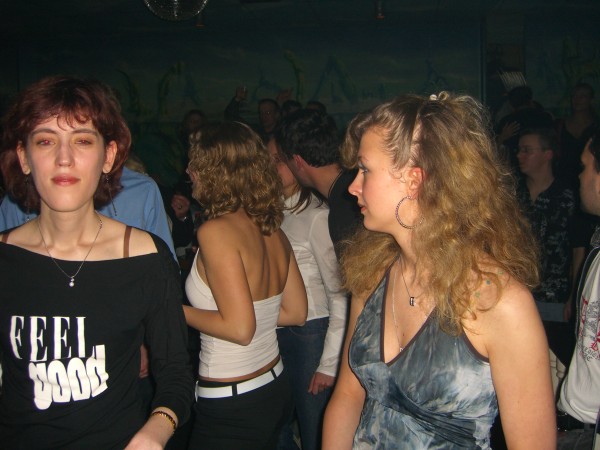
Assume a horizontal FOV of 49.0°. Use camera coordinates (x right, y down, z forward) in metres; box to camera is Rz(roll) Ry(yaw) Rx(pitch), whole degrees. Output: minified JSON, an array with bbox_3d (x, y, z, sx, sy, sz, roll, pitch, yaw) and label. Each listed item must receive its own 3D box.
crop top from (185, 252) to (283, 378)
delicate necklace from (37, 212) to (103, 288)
[{"bbox_3d":[-0.188,0.226,1.860,0.230,0.365,0.290,1,4,34],"label":"crop top"},{"bbox_3d":[-0.411,0.034,1.190,0.118,0.150,0.120,-2,4,-18],"label":"delicate necklace"}]

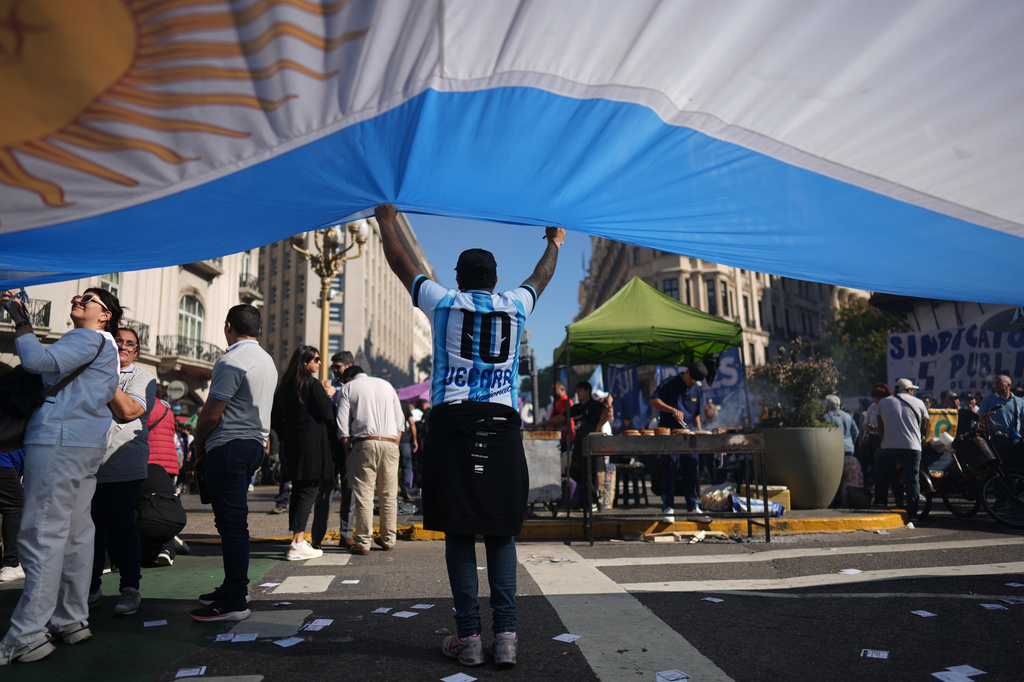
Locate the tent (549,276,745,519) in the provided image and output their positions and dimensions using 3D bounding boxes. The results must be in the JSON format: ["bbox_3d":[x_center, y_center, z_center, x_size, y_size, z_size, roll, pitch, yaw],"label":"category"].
[{"bbox_3d":[1.550,0.594,8.273,1.950,2.800,1.950,0,-8,0],"label":"tent"}]

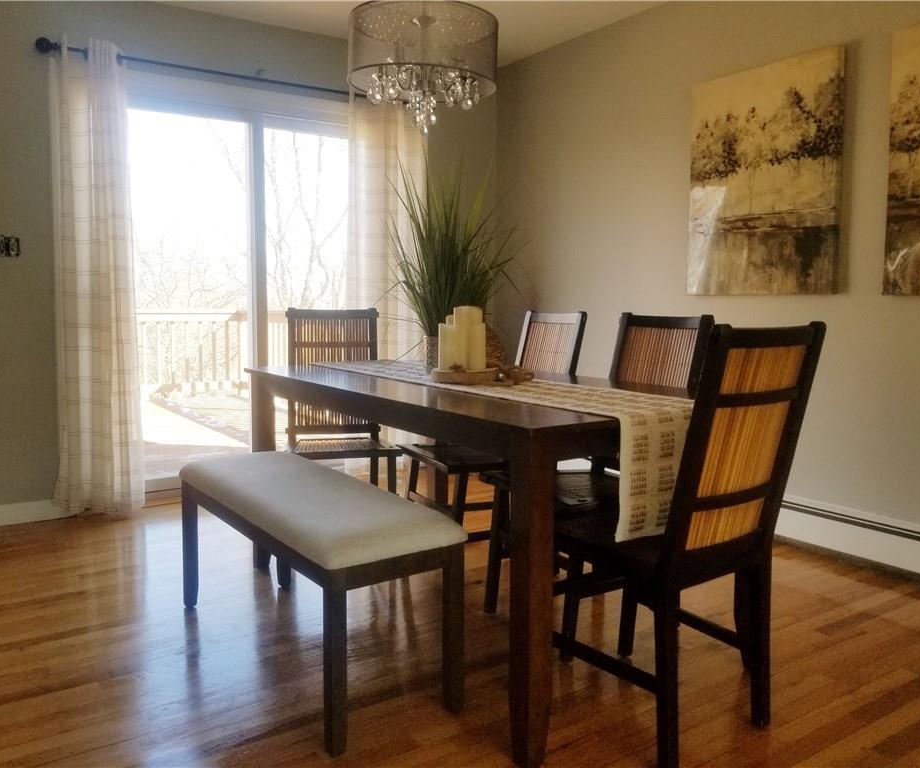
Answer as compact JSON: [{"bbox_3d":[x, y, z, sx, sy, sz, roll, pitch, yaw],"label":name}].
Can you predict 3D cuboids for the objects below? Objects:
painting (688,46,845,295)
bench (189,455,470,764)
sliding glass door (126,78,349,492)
[{"bbox_3d":[1.276,-0.858,3.281,0.041,0.948,0.693,-4,7,-34],"label":"painting"},{"bbox_3d":[-0.454,0.536,2.222,0.374,0.483,1.095,-4,8,-36],"label":"bench"},{"bbox_3d":[-1.078,-0.474,4.067,1.827,2.091,0.112,-4,7,-34],"label":"sliding glass door"}]

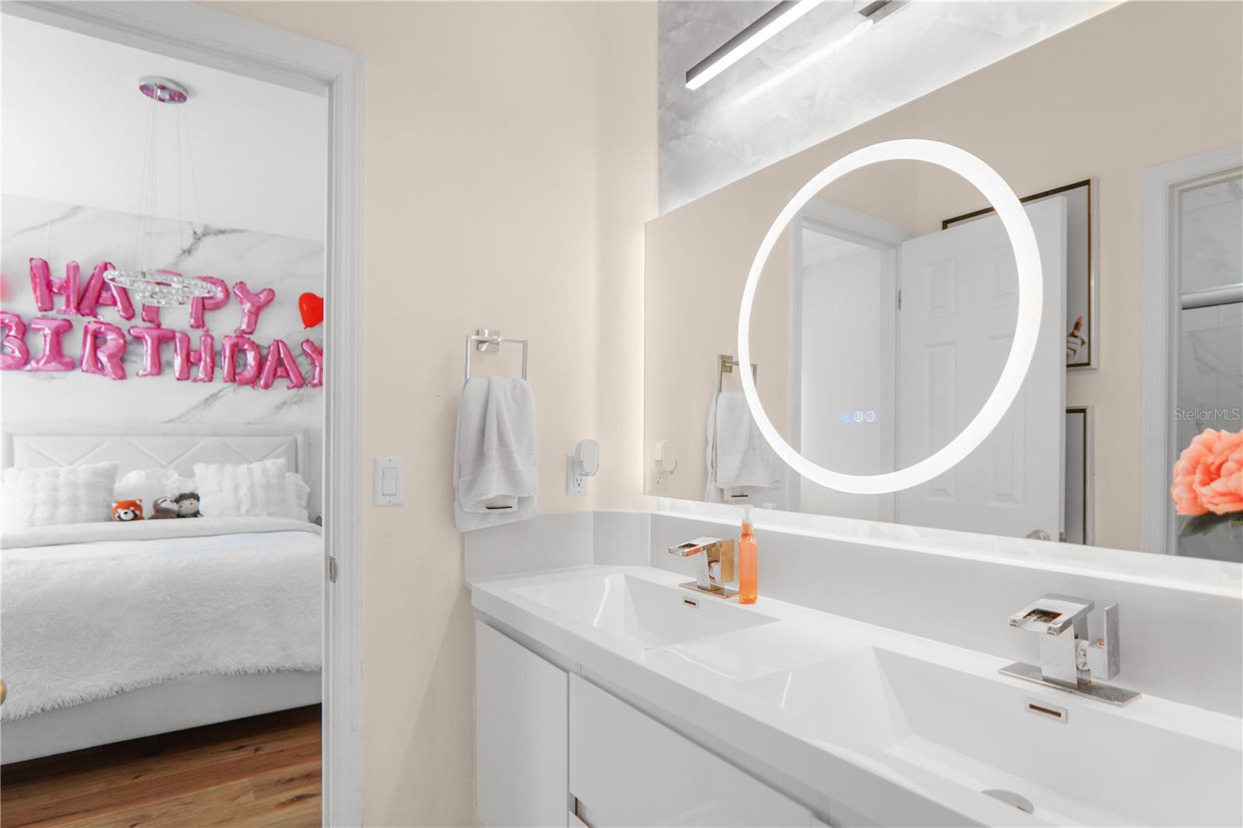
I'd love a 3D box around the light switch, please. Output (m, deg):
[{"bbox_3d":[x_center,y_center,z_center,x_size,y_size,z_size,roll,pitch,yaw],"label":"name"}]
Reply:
[{"bbox_3d":[-0.542,0.158,1.452,0.070,0.115,0.010,1,-2,-34],"label":"light switch"}]

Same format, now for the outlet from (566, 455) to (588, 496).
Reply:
[{"bbox_3d":[-0.122,0.173,1.730,0.070,0.115,0.010,1,-2,-34],"label":"outlet"}]

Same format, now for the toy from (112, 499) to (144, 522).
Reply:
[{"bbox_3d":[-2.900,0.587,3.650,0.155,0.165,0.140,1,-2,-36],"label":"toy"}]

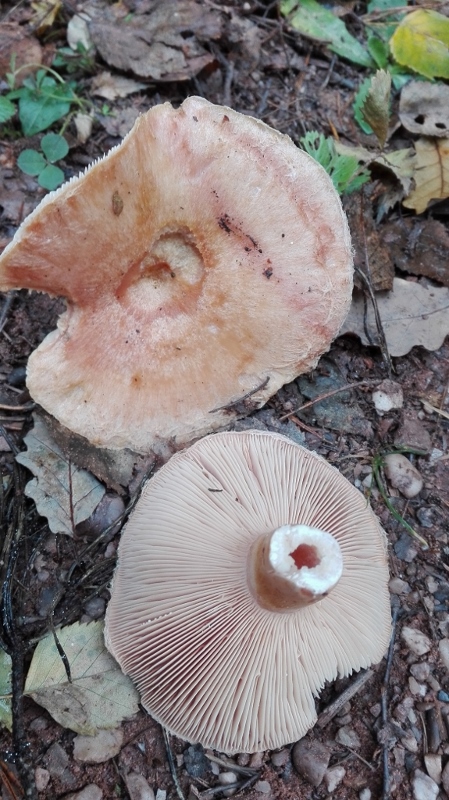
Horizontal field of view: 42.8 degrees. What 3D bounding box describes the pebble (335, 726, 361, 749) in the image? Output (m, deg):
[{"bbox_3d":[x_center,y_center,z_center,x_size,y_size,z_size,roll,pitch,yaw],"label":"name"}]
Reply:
[{"bbox_3d":[0.054,0.147,0.249,0.011,0.005,0.008,10,68,4],"label":"pebble"}]

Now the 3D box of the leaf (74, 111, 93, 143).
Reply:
[{"bbox_3d":[-0.091,-0.176,0.372,0.011,0.006,0.028,-7,68,-3],"label":"leaf"}]

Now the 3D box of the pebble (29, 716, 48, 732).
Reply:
[{"bbox_3d":[-0.074,0.130,0.229,0.007,0.006,0.006,-13,68,-5],"label":"pebble"}]

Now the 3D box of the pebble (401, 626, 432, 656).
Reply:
[{"bbox_3d":[0.088,0.111,0.263,0.011,0.007,0.015,-40,73,-15],"label":"pebble"}]

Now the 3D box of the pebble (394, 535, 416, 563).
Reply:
[{"bbox_3d":[0.081,0.066,0.255,0.009,0.007,0.012,-16,69,-7],"label":"pebble"}]

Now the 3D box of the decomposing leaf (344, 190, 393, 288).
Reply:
[{"bbox_3d":[0.076,-0.083,0.299,0.028,0.008,0.057,0,72,0],"label":"decomposing leaf"}]

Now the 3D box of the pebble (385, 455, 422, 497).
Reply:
[{"bbox_3d":[0.091,0.038,0.291,0.015,0.010,0.025,-29,71,-11],"label":"pebble"}]

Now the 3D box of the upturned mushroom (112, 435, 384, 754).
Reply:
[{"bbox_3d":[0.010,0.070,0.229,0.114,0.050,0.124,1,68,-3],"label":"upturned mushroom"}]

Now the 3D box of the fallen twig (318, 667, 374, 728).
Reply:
[{"bbox_3d":[0.057,0.139,0.267,0.040,0.005,0.004,-36,70,-15],"label":"fallen twig"}]

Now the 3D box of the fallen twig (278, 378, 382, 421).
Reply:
[{"bbox_3d":[0.051,-0.001,0.280,0.054,0.004,0.007,-22,69,-9],"label":"fallen twig"}]

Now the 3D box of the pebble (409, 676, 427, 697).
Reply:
[{"bbox_3d":[0.091,0.135,0.270,0.005,0.005,0.008,-25,67,-11],"label":"pebble"}]

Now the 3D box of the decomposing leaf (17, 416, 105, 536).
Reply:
[{"bbox_3d":[-0.076,0.034,0.264,0.038,0.009,0.059,-10,68,-4],"label":"decomposing leaf"}]

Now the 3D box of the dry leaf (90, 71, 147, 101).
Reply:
[{"bbox_3d":[-0.067,-0.198,0.360,0.035,0.008,0.024,-3,68,-1],"label":"dry leaf"}]

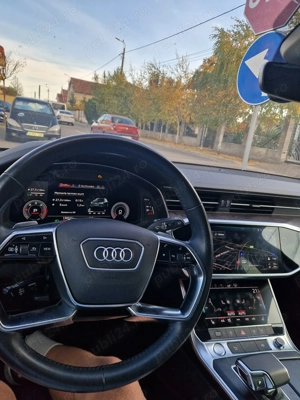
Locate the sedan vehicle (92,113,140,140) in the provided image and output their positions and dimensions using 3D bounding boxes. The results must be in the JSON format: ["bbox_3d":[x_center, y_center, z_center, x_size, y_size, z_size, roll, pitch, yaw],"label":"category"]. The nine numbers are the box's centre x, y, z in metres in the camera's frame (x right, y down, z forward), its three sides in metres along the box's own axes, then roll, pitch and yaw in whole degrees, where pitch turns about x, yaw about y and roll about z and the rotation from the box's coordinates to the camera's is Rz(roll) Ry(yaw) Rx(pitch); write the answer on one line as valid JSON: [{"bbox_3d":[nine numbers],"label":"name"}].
[{"bbox_3d":[-2.130,-4.110,15.300,1.710,1.430,4.350,-2,18,-25],"label":"sedan vehicle"}]

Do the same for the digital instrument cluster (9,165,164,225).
[{"bbox_3d":[-0.130,-0.005,0.612,0.350,0.128,0.050,1,-3,-25],"label":"digital instrument cluster"}]

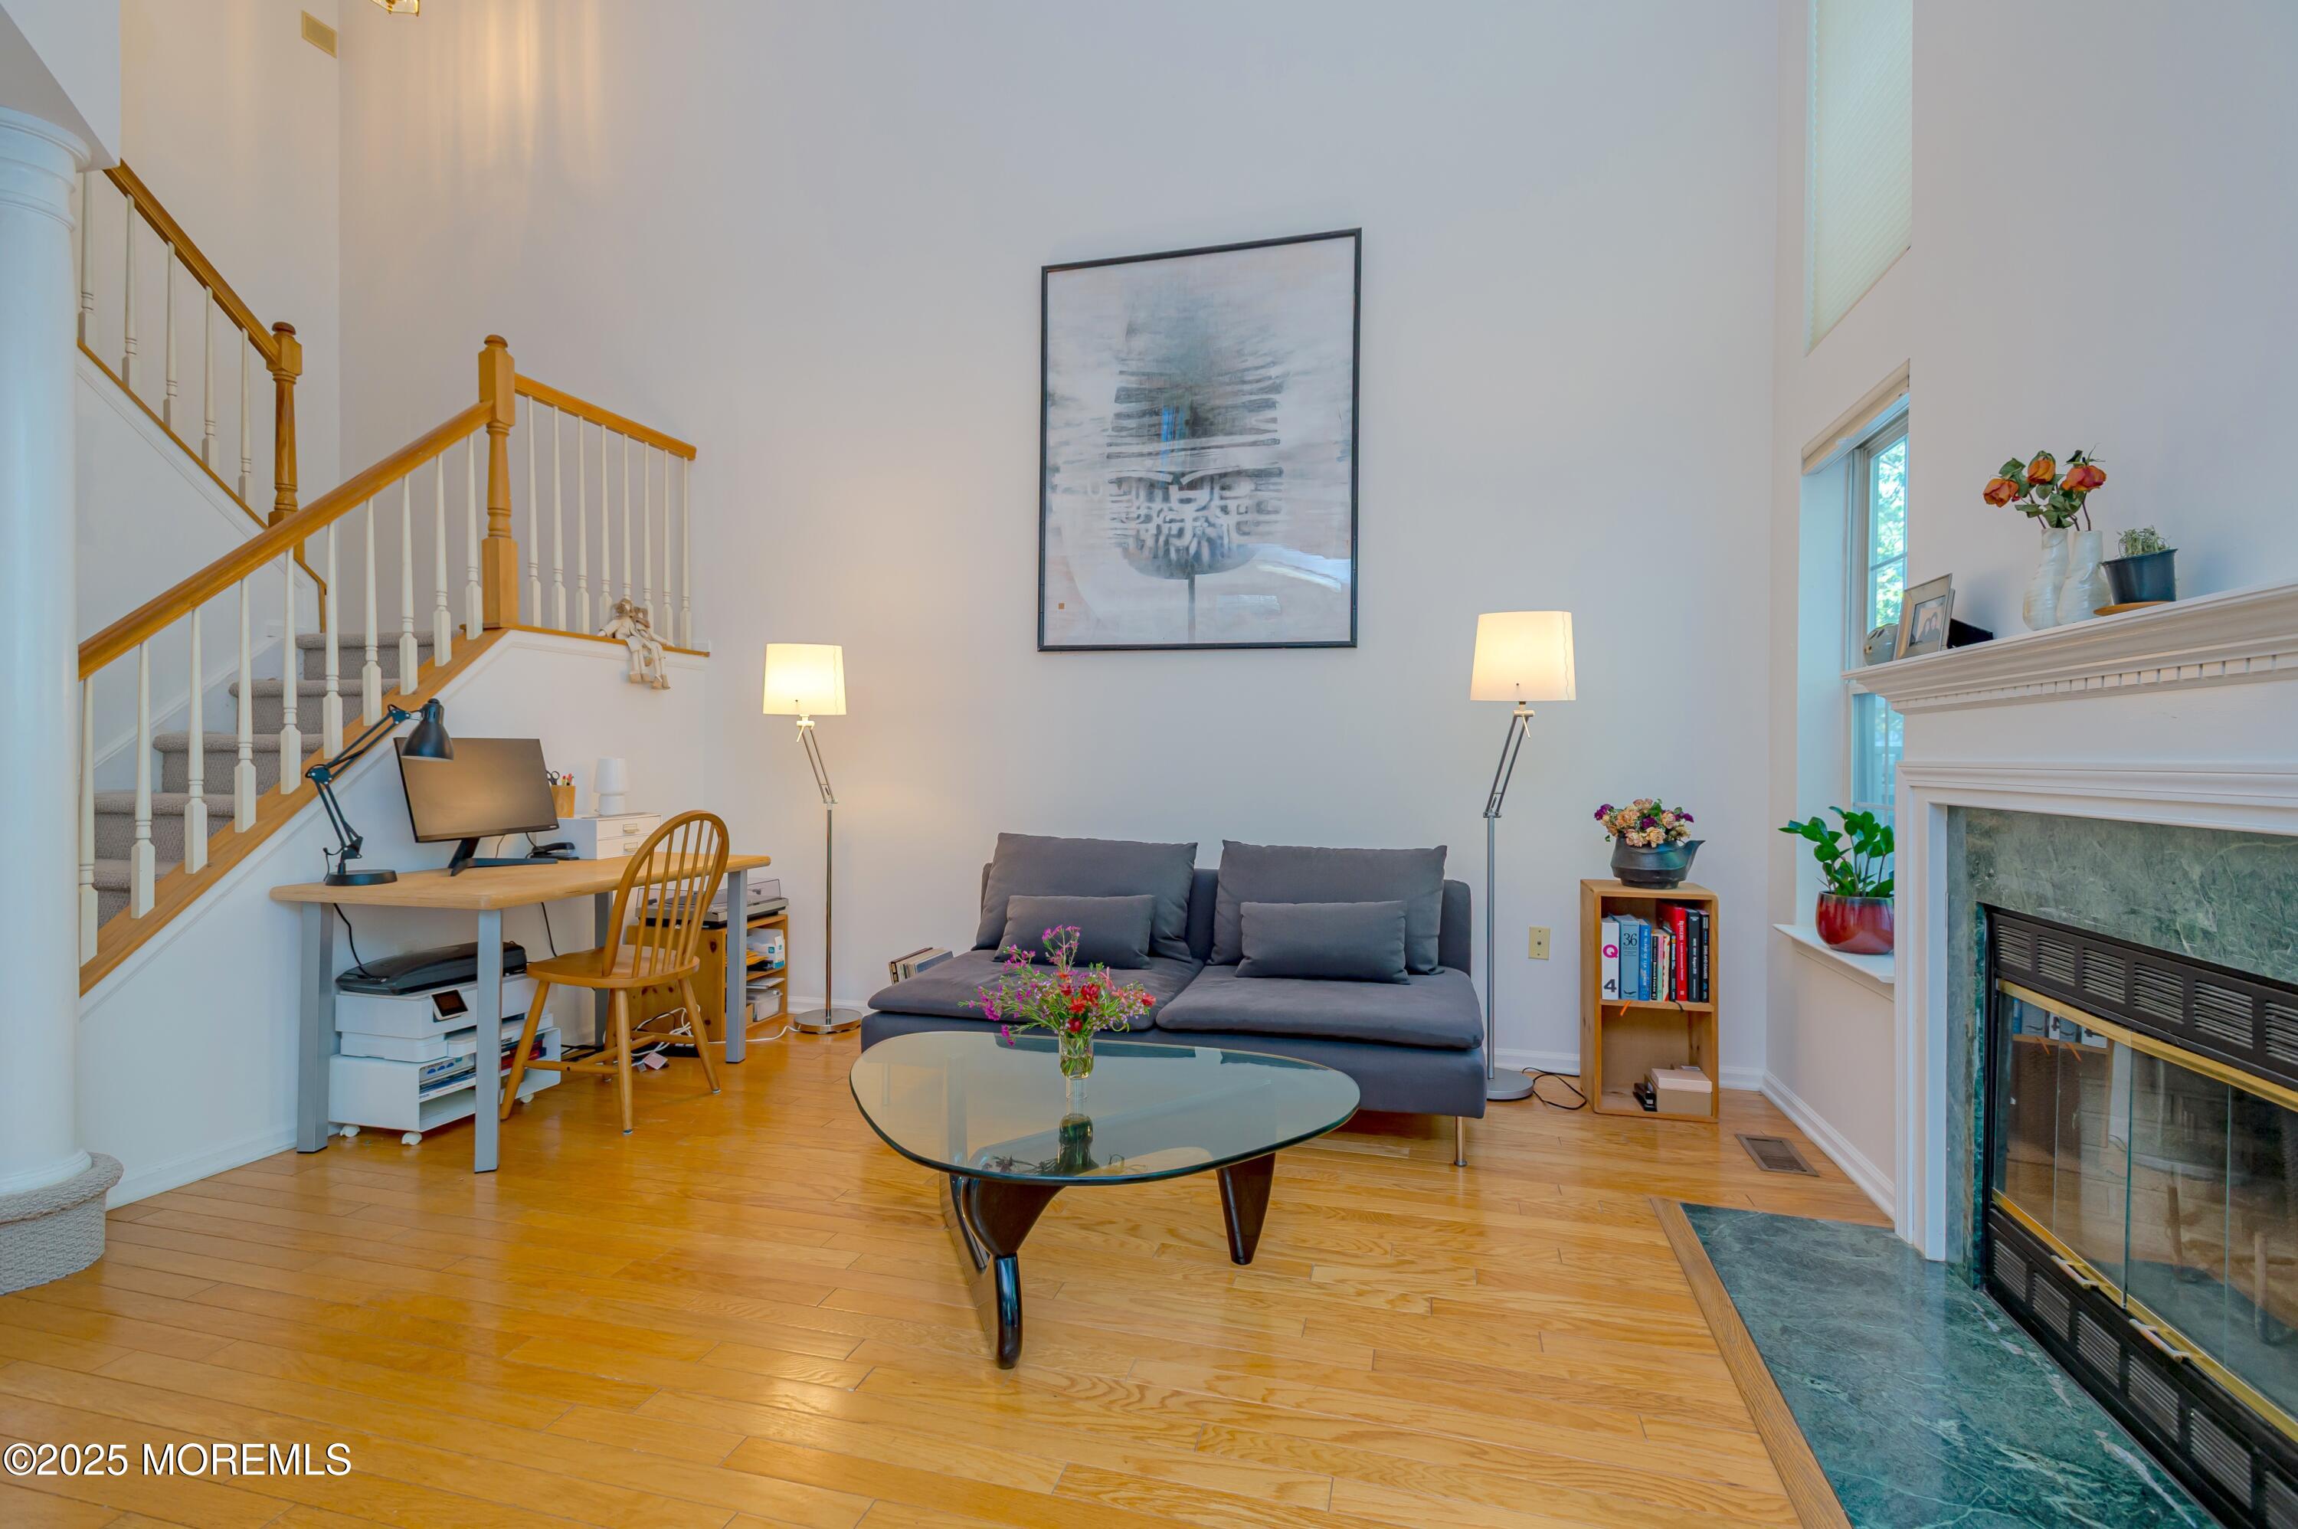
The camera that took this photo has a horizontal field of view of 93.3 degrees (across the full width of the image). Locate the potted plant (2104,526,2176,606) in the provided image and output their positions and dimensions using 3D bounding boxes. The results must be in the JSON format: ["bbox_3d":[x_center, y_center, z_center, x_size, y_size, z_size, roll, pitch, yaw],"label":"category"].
[{"bbox_3d":[1.516,-0.299,1.659,0.085,0.125,0.085,1,0,14],"label":"potted plant"}]

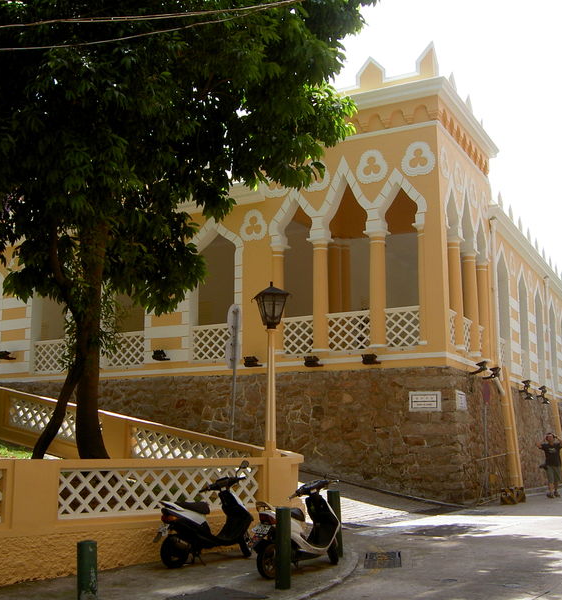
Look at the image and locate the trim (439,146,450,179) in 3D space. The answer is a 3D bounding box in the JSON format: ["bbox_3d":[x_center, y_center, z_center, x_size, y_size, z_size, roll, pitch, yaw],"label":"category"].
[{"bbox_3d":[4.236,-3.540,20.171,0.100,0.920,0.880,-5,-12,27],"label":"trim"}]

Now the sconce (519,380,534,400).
[{"bbox_3d":[7.858,2.904,25.243,0.400,0.600,0.280,-6,-12,27],"label":"sconce"}]

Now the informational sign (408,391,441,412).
[{"bbox_3d":[3.318,2.347,18.176,0.780,0.470,0.050,-6,-19,27],"label":"informational sign"}]

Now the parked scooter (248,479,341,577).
[{"bbox_3d":[0.204,2.829,9.768,1.620,1.070,0.670,10,-15,-43],"label":"parked scooter"}]

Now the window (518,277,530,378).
[{"bbox_3d":[8.350,0.887,27.084,0.220,3.650,1.500,-6,-12,27],"label":"window"}]

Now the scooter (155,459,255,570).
[{"bbox_3d":[-0.938,2.721,10.038,1.620,1.230,0.670,8,-13,-36],"label":"scooter"}]

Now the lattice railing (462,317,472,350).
[{"bbox_3d":[5.020,0.998,21.171,0.080,1.000,1.150,-5,-12,27],"label":"lattice railing"}]

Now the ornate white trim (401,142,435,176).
[{"bbox_3d":[3.375,-3.470,19.336,0.850,0.890,0.100,-6,-12,27],"label":"ornate white trim"}]

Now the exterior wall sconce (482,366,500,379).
[{"bbox_3d":[5.631,1.986,21.066,0.440,0.320,0.300,-6,-12,27],"label":"exterior wall sconce"}]

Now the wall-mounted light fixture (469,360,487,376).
[{"bbox_3d":[5.173,1.756,20.562,0.450,0.360,0.350,-5,-12,27],"label":"wall-mounted light fixture"}]

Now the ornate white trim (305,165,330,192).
[{"bbox_3d":[0.932,-3.351,21.246,0.880,0.920,0.100,-5,-12,27],"label":"ornate white trim"}]

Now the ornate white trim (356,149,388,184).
[{"bbox_3d":[2.353,-3.485,20.516,0.880,0.920,0.100,-5,-12,27],"label":"ornate white trim"}]

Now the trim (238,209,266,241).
[{"bbox_3d":[-0.740,-2.034,21.275,0.840,0.900,0.100,-6,-12,27],"label":"trim"}]

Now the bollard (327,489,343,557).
[{"bbox_3d":[0.748,3.030,10.633,0.170,0.867,0.170,-4,-11,5],"label":"bollard"}]

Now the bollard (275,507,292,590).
[{"bbox_3d":[0.027,2.751,8.734,0.168,0.870,0.168,0,-11,0],"label":"bollard"}]

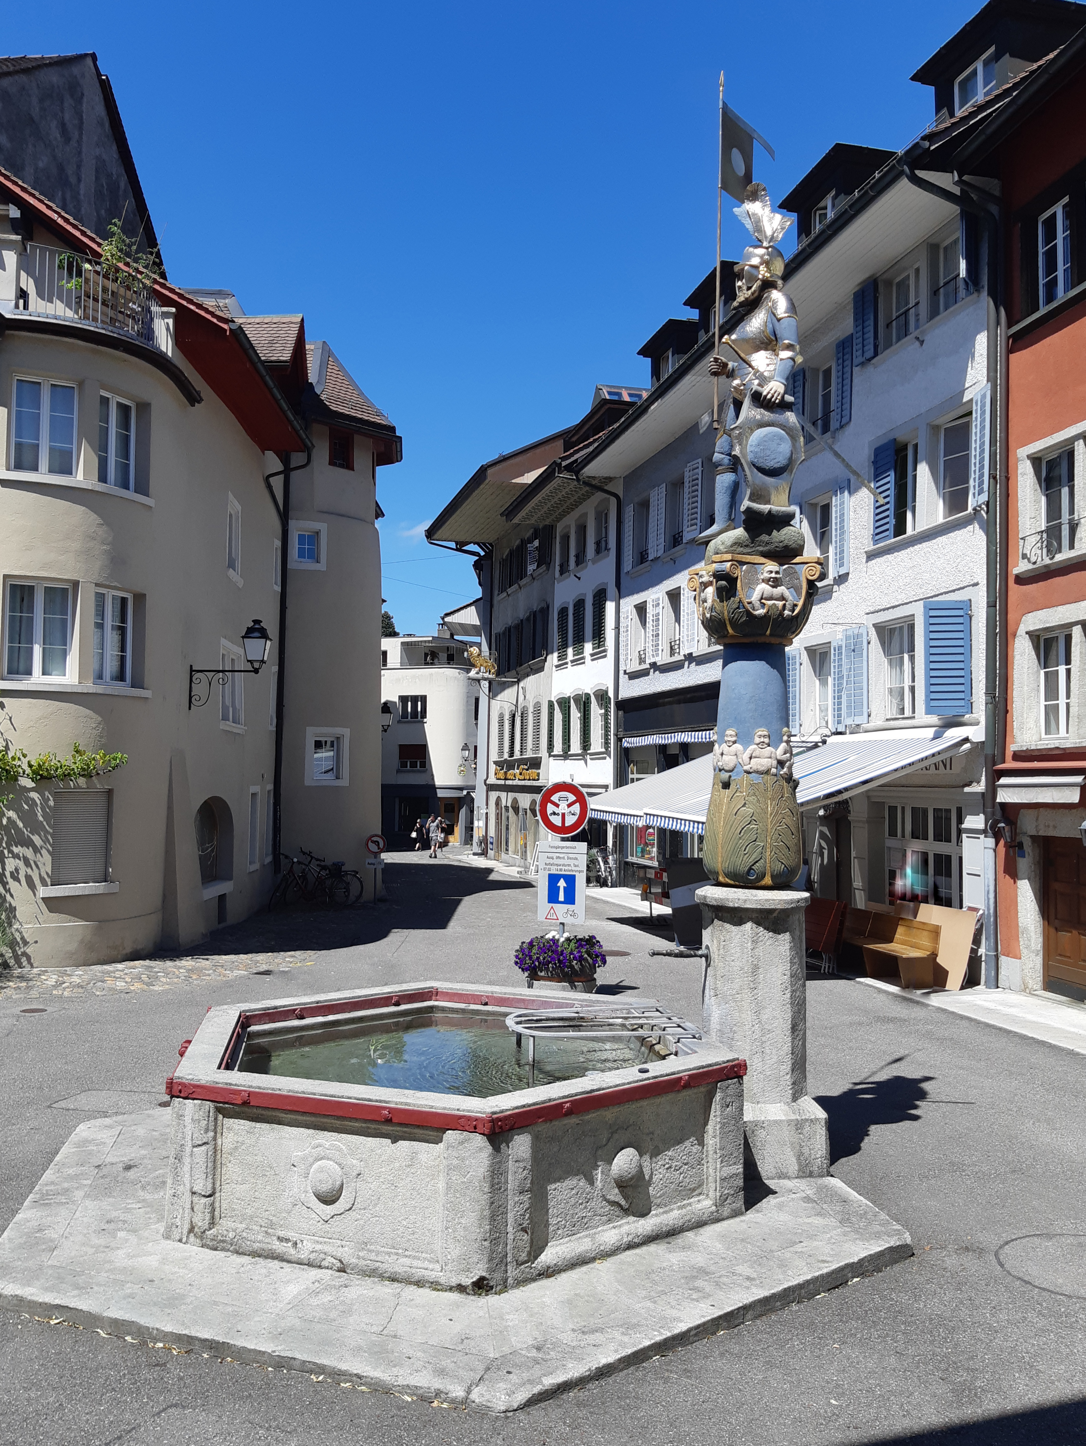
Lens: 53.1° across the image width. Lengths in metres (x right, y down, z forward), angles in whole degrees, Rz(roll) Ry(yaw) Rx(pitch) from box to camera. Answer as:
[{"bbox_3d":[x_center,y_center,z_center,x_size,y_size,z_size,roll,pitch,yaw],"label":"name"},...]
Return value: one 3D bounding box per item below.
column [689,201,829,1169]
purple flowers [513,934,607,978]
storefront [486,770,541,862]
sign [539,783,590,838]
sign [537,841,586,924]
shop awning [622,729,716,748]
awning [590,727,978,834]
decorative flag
[{"bbox_3d":[1.308,-0.392,6.590,0.860,5.900,0.860,2,-3,-13],"label":"column"},{"bbox_3d":[0.189,2.500,11.720,1.000,0.430,0.900,0,-3,18],"label":"purple flowers"},{"bbox_3d":[-0.950,3.120,36.300,0.700,3.400,8.200,2,-3,-15],"label":"storefront"},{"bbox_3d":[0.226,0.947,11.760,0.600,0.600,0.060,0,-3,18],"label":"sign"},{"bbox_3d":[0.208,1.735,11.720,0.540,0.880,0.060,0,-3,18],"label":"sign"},{"bbox_3d":[2.540,0.365,23.370,0.450,0.270,6.000,2,-3,-15],"label":"shop awning"},{"bbox_3d":[3.060,0.844,16.470,3.100,1.450,6.800,2,-3,-15],"label":"awning"},{"bbox_3d":[1.360,-3.670,7.150,0.040,0.560,0.680,-1,-4,41],"label":"decorative flag"}]

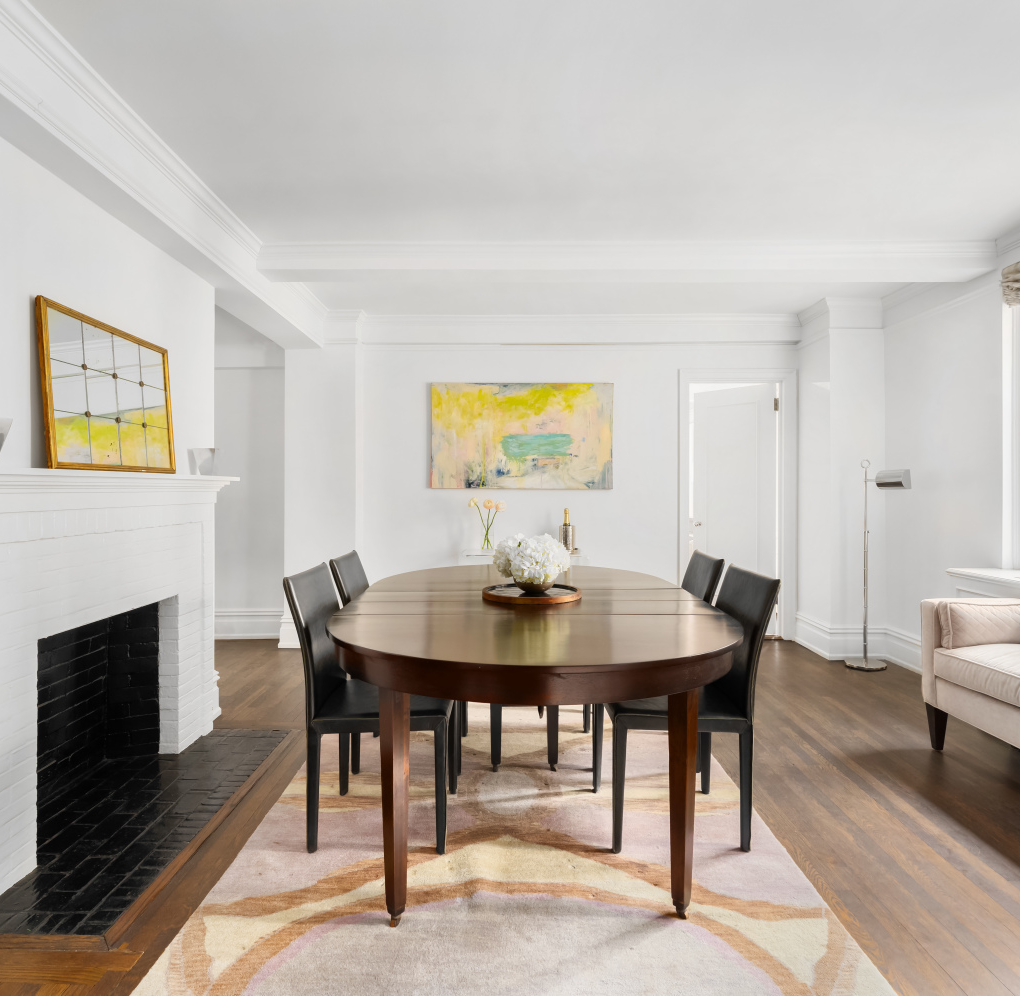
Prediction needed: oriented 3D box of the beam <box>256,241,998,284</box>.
[{"bbox_3d":[0.660,-1.377,3.660,4.220,0.145,0.280,0,1,-1],"label":"beam"}]

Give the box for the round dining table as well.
[{"bbox_3d":[0.065,0.786,2.615,1.410,0.765,2.150,0,1,-2],"label":"round dining table"}]

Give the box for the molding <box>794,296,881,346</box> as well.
[{"bbox_3d":[2.467,-1.331,4.720,0.434,0.230,0.600,0,1,-1],"label":"molding"}]

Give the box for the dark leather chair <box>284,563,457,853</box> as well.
[{"bbox_3d":[-0.473,0.711,2.270,0.555,0.905,0.440,0,1,-1],"label":"dark leather chair"}]

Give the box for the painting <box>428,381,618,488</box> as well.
[{"bbox_3d":[0.093,-0.498,4.980,1.460,0.855,0.040,0,1,-1],"label":"painting"}]

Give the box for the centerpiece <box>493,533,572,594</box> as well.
[{"bbox_3d":[0.095,0.270,2.600,0.325,0.235,0.310,0,1,0],"label":"centerpiece"}]

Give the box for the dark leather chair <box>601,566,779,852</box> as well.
[{"bbox_3d":[0.615,0.712,2.270,0.565,0.905,0.440,0,1,1],"label":"dark leather chair"}]

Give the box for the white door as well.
[{"bbox_3d":[1.915,0.110,5.350,0.710,2.060,0.045,1,1,45],"label":"white door"}]

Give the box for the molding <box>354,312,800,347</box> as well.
[{"bbox_3d":[0.543,-1.346,4.960,3.530,0.230,0.120,0,1,-1],"label":"molding"}]

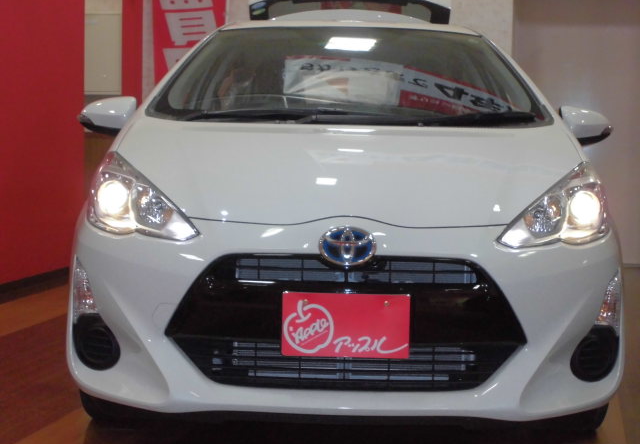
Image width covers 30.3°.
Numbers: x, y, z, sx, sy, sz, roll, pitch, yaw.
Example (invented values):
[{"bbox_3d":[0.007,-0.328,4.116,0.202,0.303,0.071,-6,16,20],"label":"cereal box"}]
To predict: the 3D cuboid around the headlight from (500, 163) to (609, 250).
[{"bbox_3d":[0.663,-0.058,3.380,0.390,0.240,0.540,1,5,1],"label":"headlight"}]

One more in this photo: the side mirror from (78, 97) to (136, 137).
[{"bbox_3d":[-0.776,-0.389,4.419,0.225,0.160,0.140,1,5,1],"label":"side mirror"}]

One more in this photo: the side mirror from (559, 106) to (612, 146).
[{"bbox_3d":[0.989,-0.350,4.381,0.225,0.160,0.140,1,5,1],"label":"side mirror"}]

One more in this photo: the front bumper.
[{"bbox_3d":[0.074,0.243,3.299,1.670,0.530,0.540,1,5,1],"label":"front bumper"}]

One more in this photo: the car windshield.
[{"bbox_3d":[0.115,-0.551,4.379,1.450,0.405,0.750,1,5,1],"label":"car windshield"}]

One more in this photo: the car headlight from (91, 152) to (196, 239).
[{"bbox_3d":[-0.497,-0.084,3.405,0.390,0.240,0.540,1,5,1],"label":"car headlight"}]

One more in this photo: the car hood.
[{"bbox_3d":[0.090,-0.175,3.604,1.470,0.300,1.080,1,5,1],"label":"car hood"}]

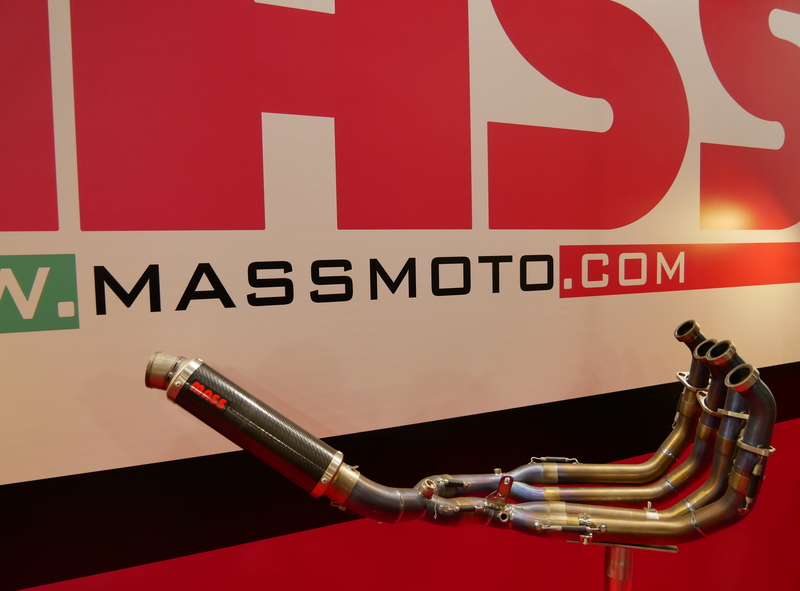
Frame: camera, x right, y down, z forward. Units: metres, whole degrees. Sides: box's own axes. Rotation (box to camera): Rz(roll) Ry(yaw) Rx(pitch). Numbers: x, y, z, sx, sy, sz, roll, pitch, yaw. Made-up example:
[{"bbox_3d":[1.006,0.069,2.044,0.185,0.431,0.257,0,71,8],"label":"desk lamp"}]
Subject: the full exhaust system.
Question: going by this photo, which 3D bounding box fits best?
[{"bbox_3d":[0.066,0.255,1.105,1.125,0.385,0.320,-1,3,10],"label":"full exhaust system"}]

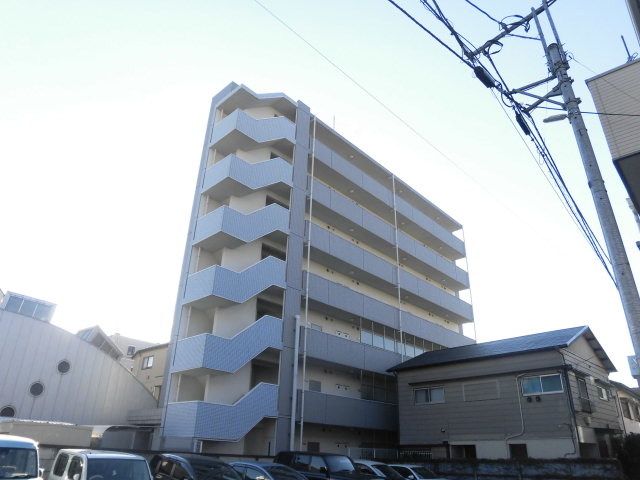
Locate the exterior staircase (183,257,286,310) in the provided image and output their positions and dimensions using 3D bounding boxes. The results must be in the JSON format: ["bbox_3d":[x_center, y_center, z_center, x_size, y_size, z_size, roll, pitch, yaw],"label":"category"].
[{"bbox_3d":[-3.818,2.033,20.803,2.215,2.733,3.970,-21,-34,39],"label":"exterior staircase"}]

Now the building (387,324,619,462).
[{"bbox_3d":[9.502,8.751,22.524,8.998,7.384,7.731,-22,-34,40],"label":"building"}]

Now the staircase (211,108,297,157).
[{"bbox_3d":[-3.581,-5.796,24.591,2.215,2.733,3.970,-21,-34,39],"label":"staircase"}]

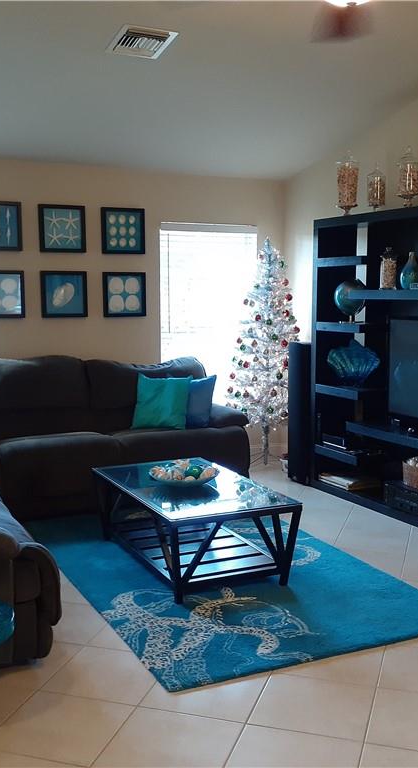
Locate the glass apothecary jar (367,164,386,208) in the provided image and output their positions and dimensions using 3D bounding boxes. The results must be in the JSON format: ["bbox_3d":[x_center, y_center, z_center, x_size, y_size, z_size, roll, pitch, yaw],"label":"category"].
[{"bbox_3d":[1.179,-1.367,5.639,0.134,0.365,0.134,0,7,0],"label":"glass apothecary jar"}]

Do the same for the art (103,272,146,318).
[{"bbox_3d":[-0.681,-0.718,6.456,0.356,0.357,0.036,-3,7,-27],"label":"art"}]

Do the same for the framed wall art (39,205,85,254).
[{"bbox_3d":[-1.132,-1.197,6.174,0.359,0.357,0.036,-3,7,-27],"label":"framed wall art"}]

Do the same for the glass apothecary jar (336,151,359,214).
[{"bbox_3d":[1.027,-1.471,5.925,0.172,0.508,0.172,0,7,0],"label":"glass apothecary jar"}]

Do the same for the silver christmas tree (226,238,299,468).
[{"bbox_3d":[0.483,-0.262,6.767,0.740,1.948,0.740,0,6,0],"label":"silver christmas tree"}]

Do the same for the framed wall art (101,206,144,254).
[{"bbox_3d":[-0.698,-1.241,6.489,0.366,0.362,0.030,-4,7,-27],"label":"framed wall art"}]

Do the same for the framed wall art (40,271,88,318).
[{"bbox_3d":[-1.145,-0.707,6.319,0.366,0.362,0.030,-4,7,-27],"label":"framed wall art"}]

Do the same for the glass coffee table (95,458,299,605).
[{"bbox_3d":[-0.113,0.759,4.366,0.703,0.429,1.228,-3,7,-25],"label":"glass coffee table"}]

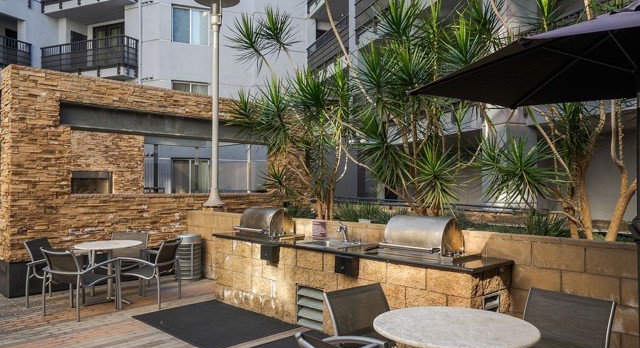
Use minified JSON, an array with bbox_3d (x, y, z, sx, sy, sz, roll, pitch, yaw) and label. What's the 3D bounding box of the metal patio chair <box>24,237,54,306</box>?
[{"bbox_3d":[-3.383,1.258,6.011,0.641,0.804,0.618,0,-2,-3],"label":"metal patio chair"}]

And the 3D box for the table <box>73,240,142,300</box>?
[{"bbox_3d":[-2.755,1.295,6.054,0.830,0.730,0.830,2,-2,-45],"label":"table"}]

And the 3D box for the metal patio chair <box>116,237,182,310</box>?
[{"bbox_3d":[-2.153,1.255,5.952,0.641,0.804,0.618,0,-2,10],"label":"metal patio chair"}]

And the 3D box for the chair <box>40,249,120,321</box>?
[{"bbox_3d":[-2.839,1.242,5.466,0.618,0.804,0.641,-1,-2,25],"label":"chair"}]

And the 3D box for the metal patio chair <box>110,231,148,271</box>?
[{"bbox_3d":[-2.799,1.275,6.645,0.618,0.804,0.641,0,-2,-7],"label":"metal patio chair"}]

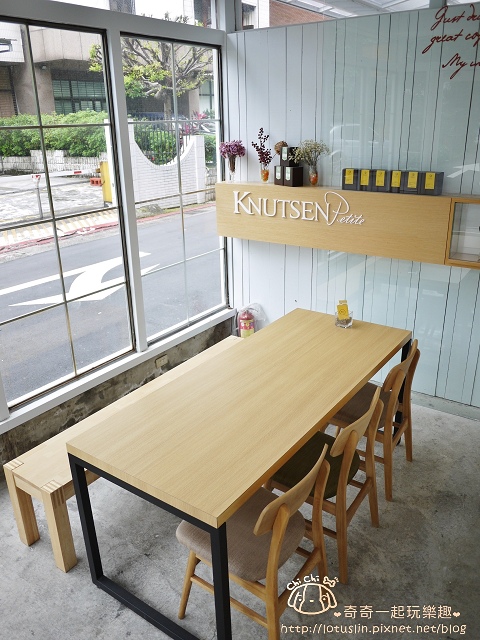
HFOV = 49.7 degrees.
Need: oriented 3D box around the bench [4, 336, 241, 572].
[{"bbox_3d":[-0.418,0.636,3.073,0.355,0.441,1.823,13,25,33],"label":"bench"}]

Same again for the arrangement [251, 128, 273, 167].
[{"bbox_3d":[0.152,-1.209,3.622,0.145,0.275,0.120,13,25,33],"label":"arrangement"}]

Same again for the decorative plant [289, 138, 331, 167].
[{"bbox_3d":[0.462,-1.108,3.430,0.260,0.185,0.200,13,25,33],"label":"decorative plant"}]

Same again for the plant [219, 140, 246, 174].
[{"bbox_3d":[-0.051,-1.191,3.782,0.195,0.235,0.170,13,25,33],"label":"plant"}]

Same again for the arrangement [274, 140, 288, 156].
[{"bbox_3d":[0.284,-1.171,3.539,0.095,0.105,0.095,13,25,33],"label":"arrangement"}]

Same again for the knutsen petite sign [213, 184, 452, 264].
[{"bbox_3d":[0.568,-0.691,3.509,1.669,0.387,0.185,13,25,33],"label":"knutsen petite sign"}]

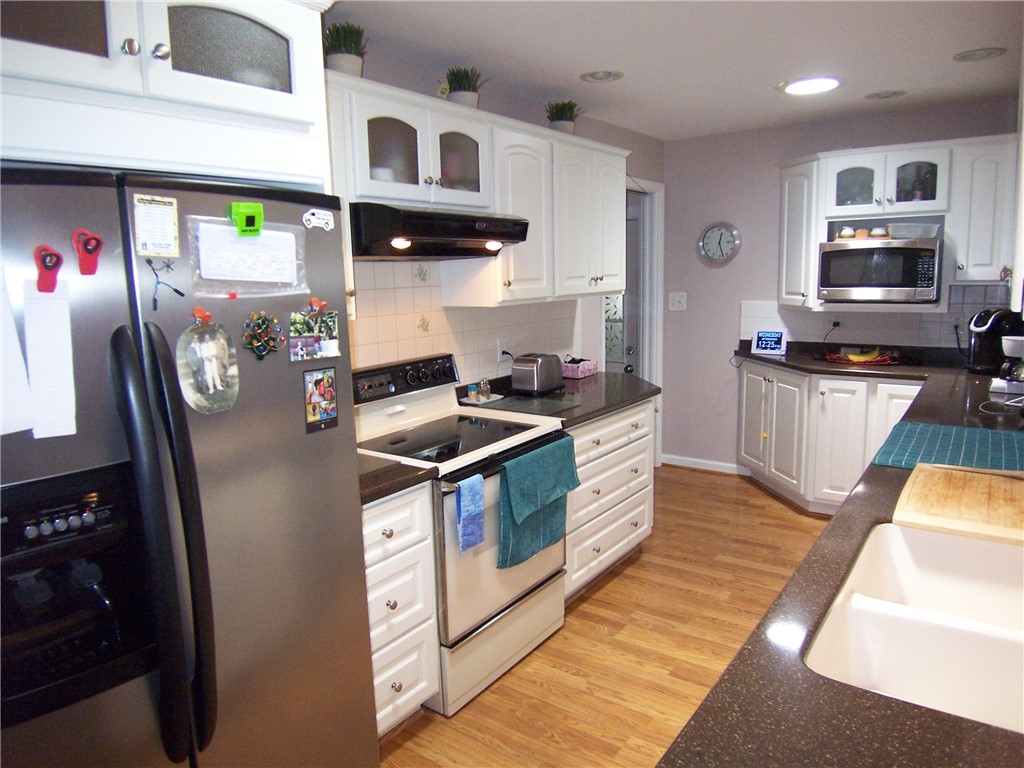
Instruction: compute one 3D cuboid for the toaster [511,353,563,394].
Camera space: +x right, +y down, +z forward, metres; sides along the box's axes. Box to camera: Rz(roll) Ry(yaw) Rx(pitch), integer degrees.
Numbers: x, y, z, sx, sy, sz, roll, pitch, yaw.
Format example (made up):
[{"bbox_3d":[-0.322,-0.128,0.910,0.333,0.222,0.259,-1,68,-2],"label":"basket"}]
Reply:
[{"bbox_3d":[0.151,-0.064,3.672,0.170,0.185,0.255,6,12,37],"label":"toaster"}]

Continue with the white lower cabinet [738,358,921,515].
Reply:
[{"bbox_3d":[2.003,0.341,4.426,1.257,0.866,0.574,5,12,37],"label":"white lower cabinet"}]

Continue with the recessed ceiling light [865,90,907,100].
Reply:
[{"bbox_3d":[2.038,-1.569,3.713,0.200,0.020,0.200,6,12,37],"label":"recessed ceiling light"}]

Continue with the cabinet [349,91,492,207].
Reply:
[{"bbox_3d":[-0.441,-0.856,2.650,0.325,0.367,0.785,6,12,37],"label":"cabinet"}]

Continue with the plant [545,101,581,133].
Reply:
[{"bbox_3d":[0.272,-1.328,3.478,0.160,0.210,0.160,6,12,37],"label":"plant"}]

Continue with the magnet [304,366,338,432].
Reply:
[{"bbox_3d":[-0.468,0.040,1.680,0.010,0.152,0.094,5,12,37],"label":"magnet"}]

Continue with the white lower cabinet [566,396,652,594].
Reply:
[{"bbox_3d":[0.240,0.529,3.452,0.614,0.822,0.871,5,12,37],"label":"white lower cabinet"}]

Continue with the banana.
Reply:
[{"bbox_3d":[2.162,-0.179,4.189,0.188,0.099,0.059,5,12,37],"label":"banana"}]

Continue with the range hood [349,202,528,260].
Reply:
[{"bbox_3d":[-0.350,-0.589,2.648,0.495,0.183,0.752,5,12,37],"label":"range hood"}]

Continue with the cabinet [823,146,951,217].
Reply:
[{"bbox_3d":[2.262,-1.187,4.094,0.643,0.371,0.337,5,12,37],"label":"cabinet"}]

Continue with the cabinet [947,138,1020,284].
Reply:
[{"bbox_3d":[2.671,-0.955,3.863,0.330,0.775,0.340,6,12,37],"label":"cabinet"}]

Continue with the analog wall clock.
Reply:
[{"bbox_3d":[1.496,-1.012,4.896,0.302,0.304,0.044,5,12,37],"label":"analog wall clock"}]

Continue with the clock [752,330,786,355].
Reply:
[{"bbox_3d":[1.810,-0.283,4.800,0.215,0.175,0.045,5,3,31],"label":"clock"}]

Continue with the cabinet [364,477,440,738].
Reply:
[{"bbox_3d":[-0.640,0.722,2.353,0.630,0.817,0.443,6,12,37],"label":"cabinet"}]

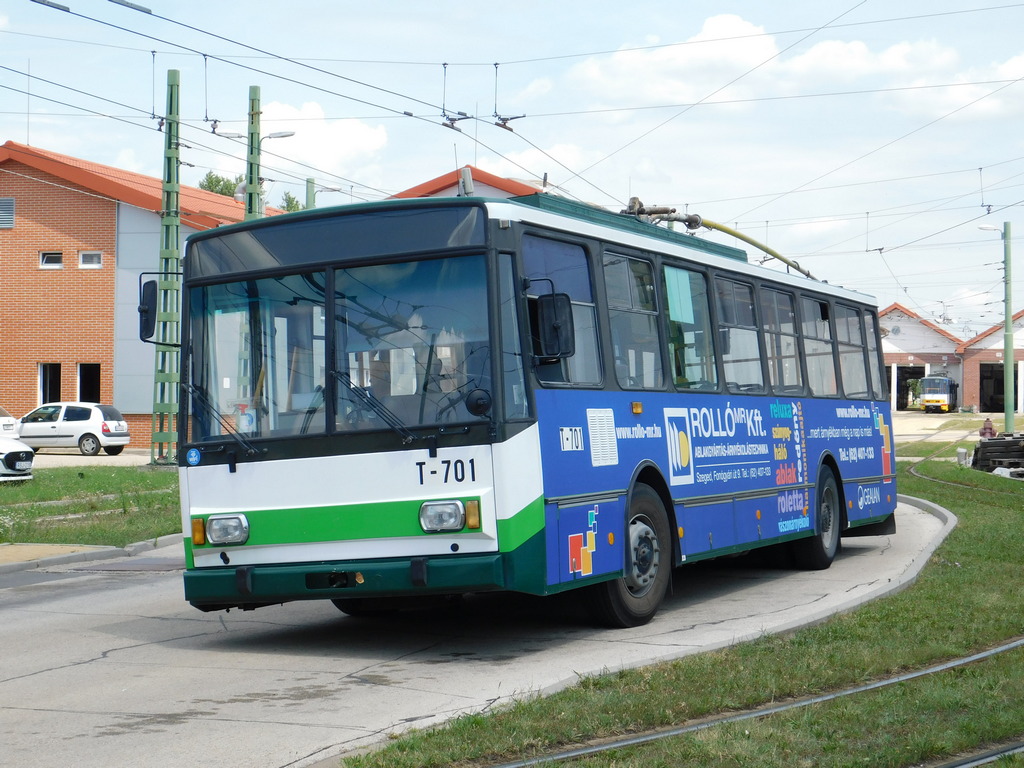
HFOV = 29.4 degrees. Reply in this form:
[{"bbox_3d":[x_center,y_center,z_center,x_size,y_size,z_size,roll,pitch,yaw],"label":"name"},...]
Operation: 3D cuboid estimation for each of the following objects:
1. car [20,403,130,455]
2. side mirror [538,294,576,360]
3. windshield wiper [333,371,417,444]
[{"bbox_3d":[-12.309,1.223,53.280,3.810,1.420,1.640,0,0,15],"label":"car"},{"bbox_3d":[0.281,-0.373,12.479,0.205,0.410,0.090,-4,-3,-3],"label":"side mirror"},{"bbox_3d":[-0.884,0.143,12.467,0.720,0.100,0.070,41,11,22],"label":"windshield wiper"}]

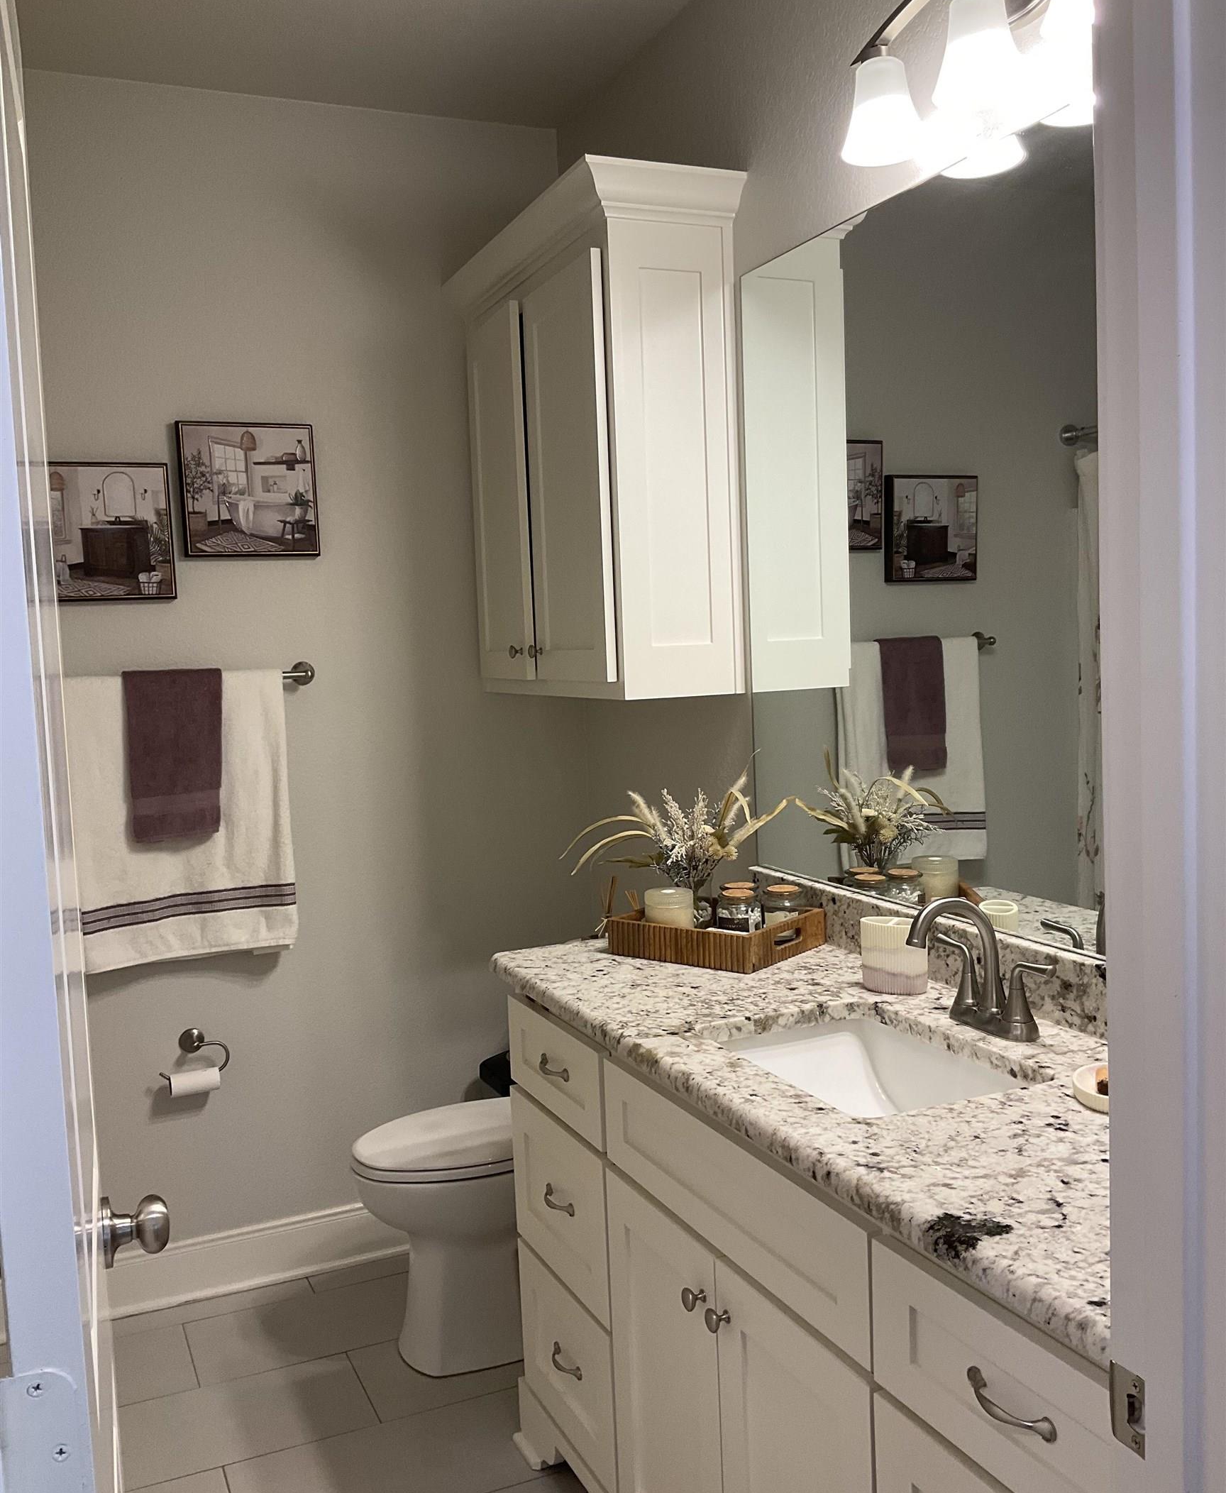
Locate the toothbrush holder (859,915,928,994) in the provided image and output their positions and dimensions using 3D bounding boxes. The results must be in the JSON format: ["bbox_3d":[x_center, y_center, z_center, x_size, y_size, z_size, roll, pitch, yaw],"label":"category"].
[{"bbox_3d":[0.440,0.327,2.138,0.107,0.107,0.060,0,5,29],"label":"toothbrush holder"}]

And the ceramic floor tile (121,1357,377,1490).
[{"bbox_3d":[-0.784,1.335,2.683,0.600,0.010,0.303,-4,5,-24],"label":"ceramic floor tile"}]

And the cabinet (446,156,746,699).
[{"bbox_3d":[-0.064,-0.605,2.982,0.335,0.987,0.910,-4,5,-24],"label":"cabinet"}]

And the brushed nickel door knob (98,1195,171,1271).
[{"bbox_3d":[-0.460,0.466,1.326,0.063,0.070,0.070,-3,4,-20],"label":"brushed nickel door knob"}]

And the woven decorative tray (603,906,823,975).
[{"bbox_3d":[0.189,0.334,2.470,0.300,0.065,0.252,1,5,38],"label":"woven decorative tray"}]

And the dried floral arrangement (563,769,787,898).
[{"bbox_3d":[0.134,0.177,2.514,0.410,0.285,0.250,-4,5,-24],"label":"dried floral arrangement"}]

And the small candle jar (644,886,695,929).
[{"bbox_3d":[0.103,0.311,2.436,0.086,0.106,0.086,-2,4,0],"label":"small candle jar"}]

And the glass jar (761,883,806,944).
[{"bbox_3d":[0.306,0.304,2.456,0.078,0.101,0.078,-2,4,0],"label":"glass jar"}]

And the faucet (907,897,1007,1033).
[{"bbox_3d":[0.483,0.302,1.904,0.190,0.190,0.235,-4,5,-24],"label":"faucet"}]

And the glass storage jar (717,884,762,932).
[{"bbox_3d":[0.225,0.309,2.431,0.078,0.101,0.078,-2,4,0],"label":"glass storage jar"}]

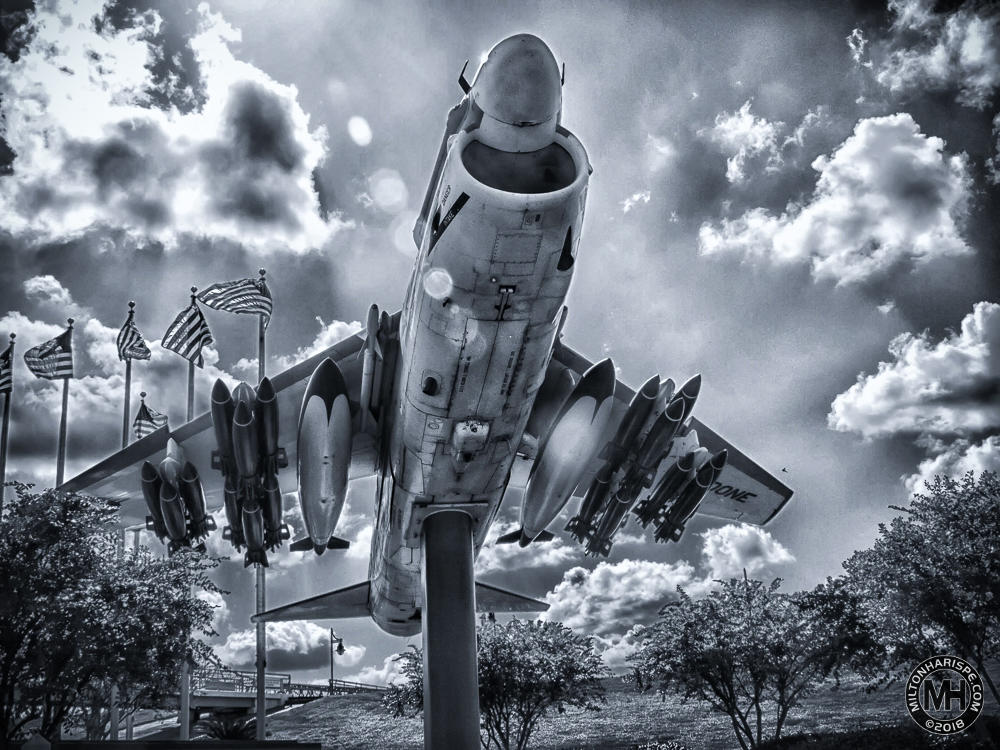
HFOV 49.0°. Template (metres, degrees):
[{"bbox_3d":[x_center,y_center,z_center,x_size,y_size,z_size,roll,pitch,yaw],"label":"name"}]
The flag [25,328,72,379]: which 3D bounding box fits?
[{"bbox_3d":[-12.242,-0.583,29.767,1.500,1.500,0.500,11,-22,-40],"label":"flag"}]

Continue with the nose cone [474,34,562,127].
[{"bbox_3d":[0.163,-2.665,9.608,0.790,0.770,0.740,0,-33,-10],"label":"nose cone"}]

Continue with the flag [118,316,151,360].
[{"bbox_3d":[-9.753,-0.998,29.215,1.000,1.350,0.600,6,-19,-29],"label":"flag"}]

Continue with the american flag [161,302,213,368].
[{"bbox_3d":[-8.094,-1.020,28.343,1.450,1.750,0.550,9,-21,-36],"label":"american flag"}]

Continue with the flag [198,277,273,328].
[{"bbox_3d":[-6.596,-1.808,27.377,2.000,1.400,0.600,5,-19,-27],"label":"flag"}]

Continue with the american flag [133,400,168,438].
[{"bbox_3d":[-11.901,1.551,37.434,1.450,1.450,0.500,-15,-20,33],"label":"american flag"}]

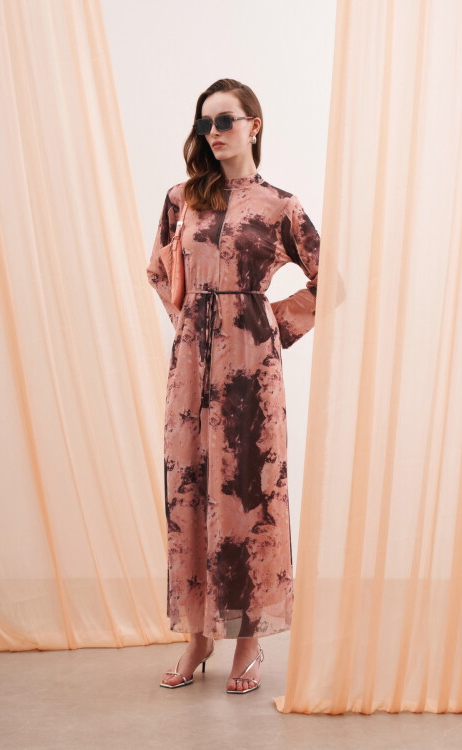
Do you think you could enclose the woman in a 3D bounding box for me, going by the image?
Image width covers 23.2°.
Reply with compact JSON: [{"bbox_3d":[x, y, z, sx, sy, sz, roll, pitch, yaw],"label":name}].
[{"bbox_3d":[0.022,0.018,3.320,0.600,1.790,0.410,0,1,25],"label":"woman"}]

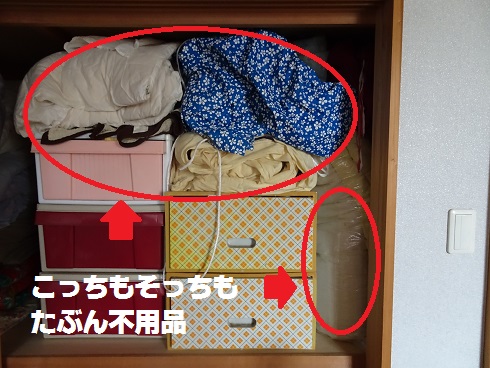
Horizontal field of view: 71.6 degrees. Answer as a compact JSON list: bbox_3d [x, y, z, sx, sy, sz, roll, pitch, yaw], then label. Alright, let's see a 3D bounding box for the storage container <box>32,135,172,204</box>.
[{"bbox_3d":[-0.456,-0.061,1.359,0.438,0.225,0.550,0,3,0],"label":"storage container"}]

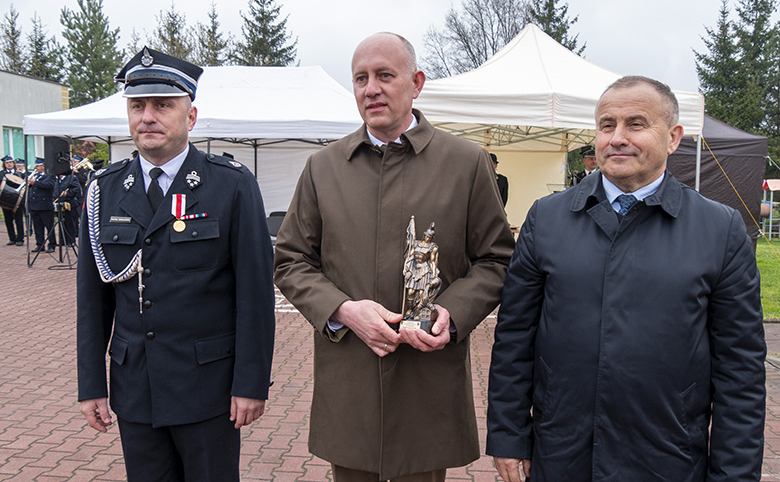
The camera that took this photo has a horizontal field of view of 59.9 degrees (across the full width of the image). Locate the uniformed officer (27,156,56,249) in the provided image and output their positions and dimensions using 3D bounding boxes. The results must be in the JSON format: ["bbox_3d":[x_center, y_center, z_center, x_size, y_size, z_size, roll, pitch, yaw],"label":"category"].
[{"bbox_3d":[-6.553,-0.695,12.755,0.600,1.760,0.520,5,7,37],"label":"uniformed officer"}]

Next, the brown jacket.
[{"bbox_3d":[0.012,0.148,1.760,0.610,0.985,0.400,1,6,7],"label":"brown jacket"}]

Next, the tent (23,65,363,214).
[{"bbox_3d":[-2.756,-1.386,12.064,6.000,3.380,3.020,1,6,3],"label":"tent"}]

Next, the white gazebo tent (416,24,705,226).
[{"bbox_3d":[1.742,-1.086,9.813,3.020,3.360,5.900,1,6,2],"label":"white gazebo tent"}]

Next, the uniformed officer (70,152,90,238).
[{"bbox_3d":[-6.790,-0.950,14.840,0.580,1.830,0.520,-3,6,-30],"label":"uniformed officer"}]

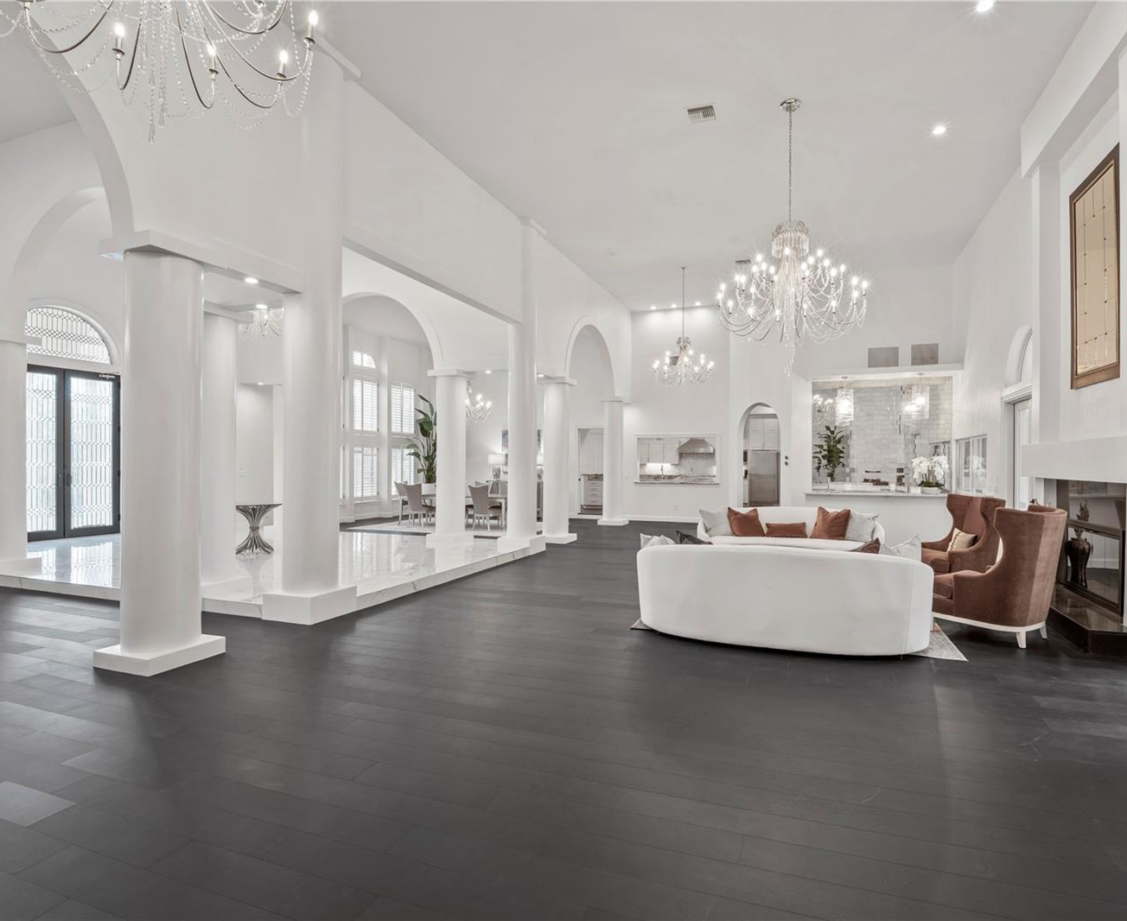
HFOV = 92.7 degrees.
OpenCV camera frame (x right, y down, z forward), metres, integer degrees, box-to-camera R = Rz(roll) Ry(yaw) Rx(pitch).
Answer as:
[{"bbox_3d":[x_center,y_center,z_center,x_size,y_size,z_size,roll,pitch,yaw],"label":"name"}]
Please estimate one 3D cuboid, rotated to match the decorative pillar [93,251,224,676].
[{"bbox_3d":[-2.980,0.000,3.990,0.540,2.960,0.530,0,0,22],"label":"decorative pillar"}]

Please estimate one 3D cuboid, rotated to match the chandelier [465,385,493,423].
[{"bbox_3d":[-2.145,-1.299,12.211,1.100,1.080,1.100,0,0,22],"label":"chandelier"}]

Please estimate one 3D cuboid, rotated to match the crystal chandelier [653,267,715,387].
[{"bbox_3d":[2.290,-2.550,10.260,1.200,2.290,1.200,0,0,22],"label":"crystal chandelier"}]

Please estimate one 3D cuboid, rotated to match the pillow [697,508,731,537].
[{"bbox_3d":[2.223,0.908,7.900,0.450,0.440,0.180,1,-15,-4],"label":"pillow"}]

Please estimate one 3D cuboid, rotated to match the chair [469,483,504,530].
[{"bbox_3d":[-1.750,1.054,12.000,0.520,0.980,0.600,0,0,24],"label":"chair"}]

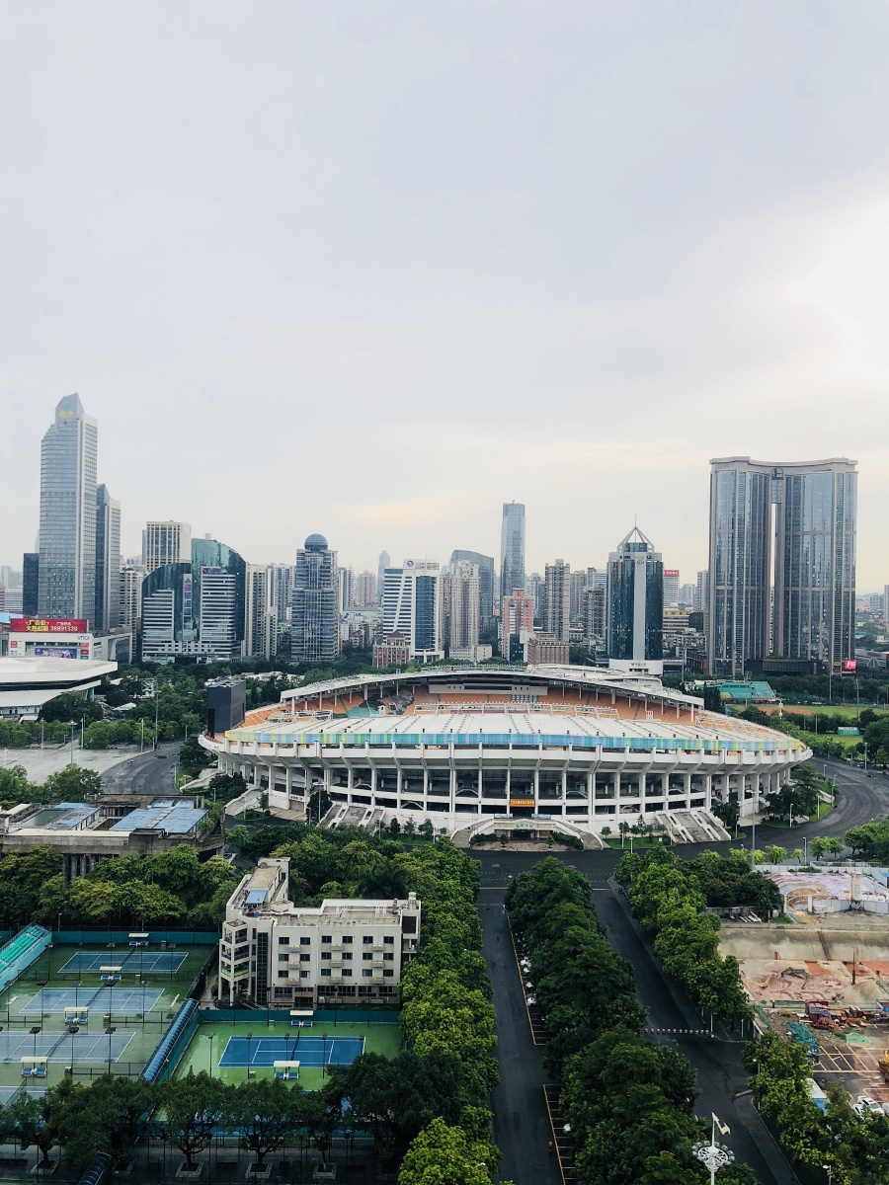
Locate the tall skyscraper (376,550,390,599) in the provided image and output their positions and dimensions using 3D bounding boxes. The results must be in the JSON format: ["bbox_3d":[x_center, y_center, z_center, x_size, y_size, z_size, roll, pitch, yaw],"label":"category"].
[{"bbox_3d":[-185.920,-23.460,2996.490,38.300,217.900,38.000,1,0,-1],"label":"tall skyscraper"}]

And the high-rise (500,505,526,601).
[{"bbox_3d":[93.960,-19.870,1324.250,33.700,207.500,35.000,1,0,-1],"label":"high-rise"}]

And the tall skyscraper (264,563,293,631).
[{"bbox_3d":[-244.420,18.610,1439.210,46.200,121.500,26.000,1,0,-1],"label":"tall skyscraper"}]

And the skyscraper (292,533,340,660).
[{"bbox_3d":[-116.600,13.140,872.200,37.600,132.300,44.000,1,0,-1],"label":"skyscraper"}]

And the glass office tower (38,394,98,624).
[{"bbox_3d":[-328.270,-48.700,839.000,36.100,249.600,38.000,1,0,-1],"label":"glass office tower"}]

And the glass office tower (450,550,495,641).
[{"bbox_3d":[43.460,6.950,1480.000,66.000,144.000,40.000,1,0,-1],"label":"glass office tower"}]

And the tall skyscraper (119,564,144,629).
[{"bbox_3d":[-292.890,25.060,898.340,19.100,103.500,22.000,1,0,-1],"label":"tall skyscraper"}]

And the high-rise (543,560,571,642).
[{"bbox_3d":[114.540,24.550,986.390,27.100,116.900,25.000,1,0,-1],"label":"high-rise"}]

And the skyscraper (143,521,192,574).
[{"bbox_3d":[-293.940,1.540,1021.420,35.400,151.300,42.000,1,0,-1],"label":"skyscraper"}]

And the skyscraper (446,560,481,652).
[{"bbox_3d":[20.210,24.050,975.880,30.300,115.100,27.000,1,0,-1],"label":"skyscraper"}]

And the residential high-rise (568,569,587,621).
[{"bbox_3d":[148.680,28.640,1065.020,20.000,105.000,20.000,1,0,-1],"label":"residential high-rise"}]

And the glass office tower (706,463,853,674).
[{"bbox_3d":[304.880,-16.920,863.980,125.000,202.000,44.000,1,0,-1],"label":"glass office tower"}]

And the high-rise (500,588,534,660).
[{"bbox_3d":[70.050,37.320,925.030,32.000,85.000,22.000,1,0,-1],"label":"high-rise"}]

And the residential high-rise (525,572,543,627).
[{"bbox_3d":[122.550,26.500,1300.020,24.000,108.000,22.000,1,0,-1],"label":"residential high-rise"}]

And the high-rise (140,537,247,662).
[{"bbox_3d":[-224.660,14.160,866.470,87.100,127.100,36.000,1,0,-1],"label":"high-rise"}]

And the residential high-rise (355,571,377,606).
[{"bbox_3d":[-126.160,21.350,1550.020,32.000,109.000,26.000,1,0,-1],"label":"residential high-rise"}]

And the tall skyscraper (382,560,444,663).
[{"bbox_3d":[-29.000,24.330,866.020,53.000,107.500,32.000,1,0,-1],"label":"tall skyscraper"}]

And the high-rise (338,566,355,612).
[{"bbox_3d":[-147.810,21.520,1475.260,25.600,118.700,25.000,1,0,-1],"label":"high-rise"}]

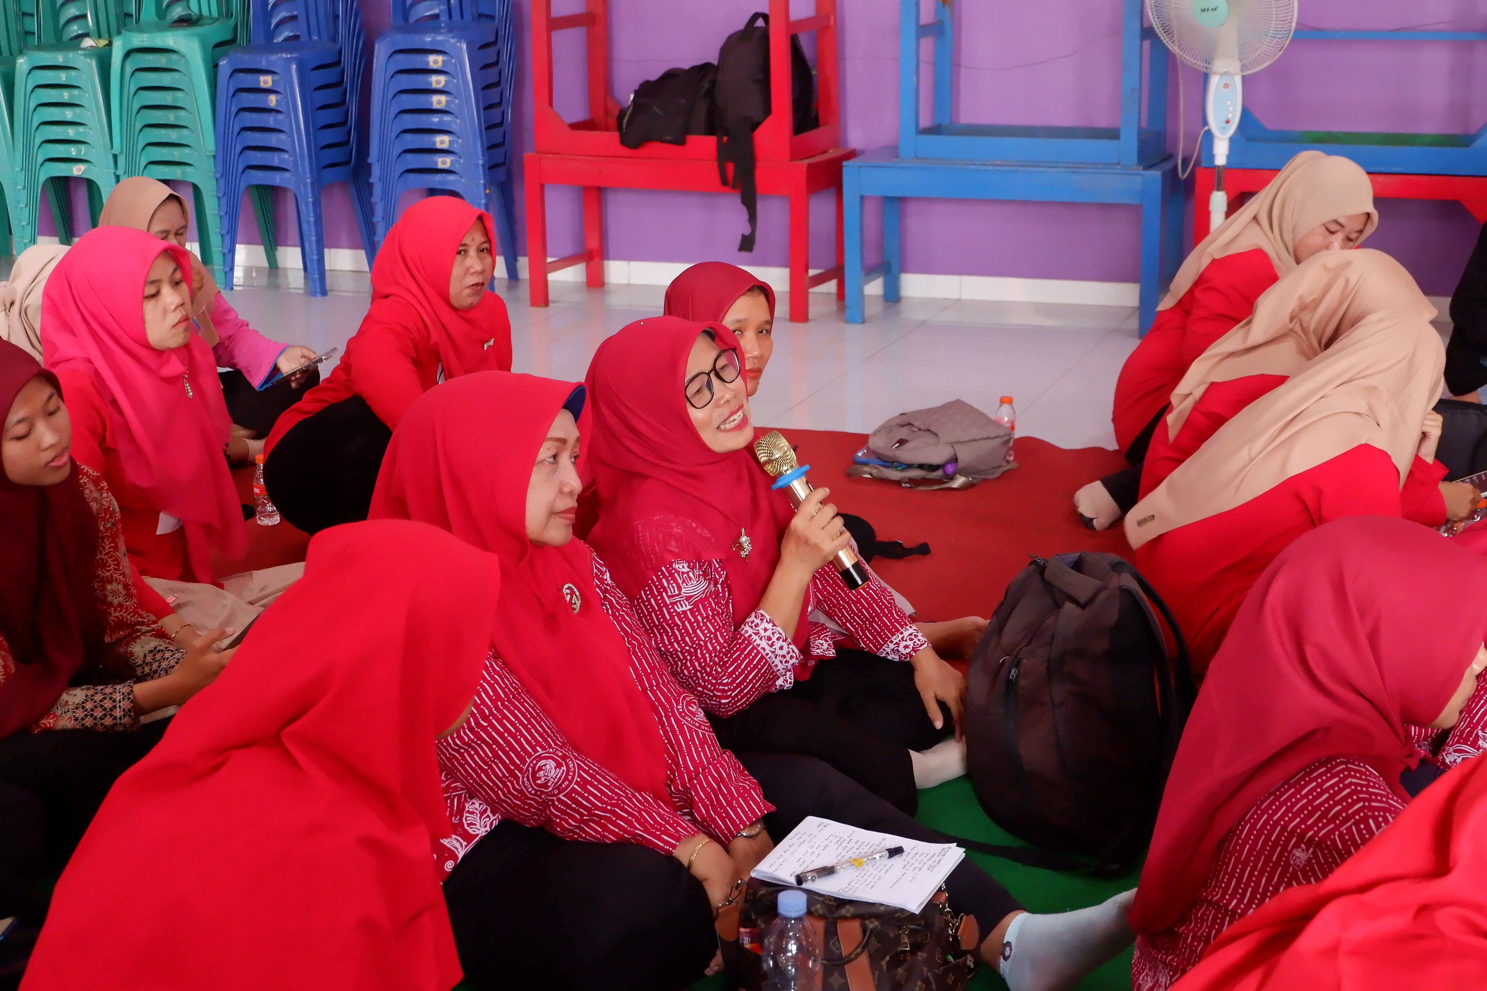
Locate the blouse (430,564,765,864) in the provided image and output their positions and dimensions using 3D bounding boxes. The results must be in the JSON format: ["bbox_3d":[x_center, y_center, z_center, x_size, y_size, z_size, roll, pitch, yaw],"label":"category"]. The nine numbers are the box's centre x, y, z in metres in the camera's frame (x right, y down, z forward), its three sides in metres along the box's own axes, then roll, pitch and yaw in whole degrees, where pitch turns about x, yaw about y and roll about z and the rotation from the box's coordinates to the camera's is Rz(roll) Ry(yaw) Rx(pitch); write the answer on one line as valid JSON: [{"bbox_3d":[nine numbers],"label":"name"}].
[{"bbox_3d":[-0.193,0.276,2.760,0.420,0.460,0.440,7,17,27],"label":"blouse"}]

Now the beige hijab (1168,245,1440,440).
[{"bbox_3d":[1.072,-0.287,4.220,0.520,0.380,0.360,-1,15,0],"label":"beige hijab"}]

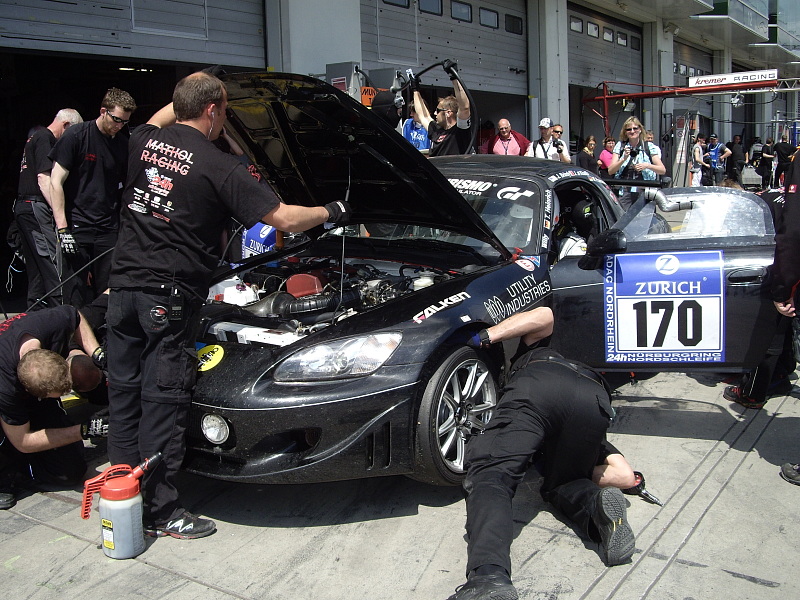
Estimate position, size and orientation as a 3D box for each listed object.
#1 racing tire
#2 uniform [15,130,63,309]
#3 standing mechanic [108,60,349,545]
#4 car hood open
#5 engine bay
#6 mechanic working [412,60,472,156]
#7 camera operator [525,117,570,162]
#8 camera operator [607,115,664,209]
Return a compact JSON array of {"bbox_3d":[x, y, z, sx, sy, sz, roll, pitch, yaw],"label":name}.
[{"bbox_3d":[0.204,0.476,3.708,0.235,0.610,0.610,5,12,35],"label":"racing tire"},{"bbox_3d":[-2.152,-0.303,5.432,0.420,1.500,0.500,-4,10,-15],"label":"uniform"},{"bbox_3d":[-0.715,0.003,3.476,0.650,1.820,0.780,6,13,37],"label":"standing mechanic"},{"bbox_3d":[-0.247,-0.604,4.141,1.280,0.170,1.200,5,-28,35],"label":"car hood open"},{"bbox_3d":[-0.342,0.044,4.093,1.220,0.400,1.030,5,12,35],"label":"engine bay"},{"bbox_3d":[0.374,-0.858,7.082,0.500,2.060,0.530,-10,13,-38],"label":"mechanic working"},{"bbox_3d":[1.751,-1.262,10.351,0.550,1.720,0.420,0,10,13],"label":"camera operator"},{"bbox_3d":[2.296,-0.954,8.646,0.560,1.680,0.450,0,10,13],"label":"camera operator"}]

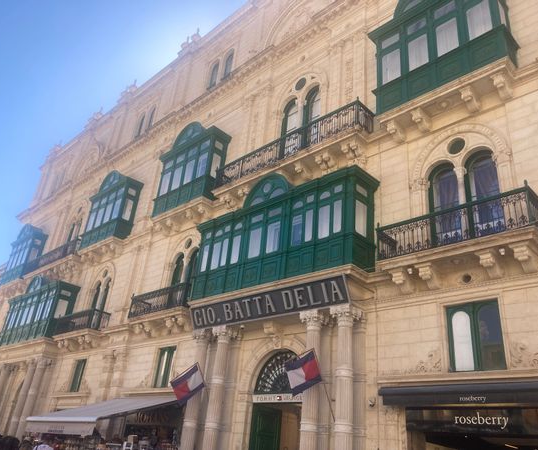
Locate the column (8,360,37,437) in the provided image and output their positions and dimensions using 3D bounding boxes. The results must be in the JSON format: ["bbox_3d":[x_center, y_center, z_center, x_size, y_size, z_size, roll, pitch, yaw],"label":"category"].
[{"bbox_3d":[-13.794,10.284,26.776,0.575,5.410,0.575,-19,-34,41],"label":"column"}]

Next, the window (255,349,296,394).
[{"bbox_3d":[0.365,4.706,15.601,2.081,1.322,0.345,-19,-36,40],"label":"window"}]

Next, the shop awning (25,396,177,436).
[{"bbox_3d":[-6.345,7.240,18.572,4.715,1.483,3.393,-19,-34,41],"label":"shop awning"}]

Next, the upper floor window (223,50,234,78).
[{"bbox_3d":[-2.158,-8.907,26.846,0.562,2.164,0.234,-19,-36,40],"label":"upper floor window"}]

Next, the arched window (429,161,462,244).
[{"bbox_3d":[5.035,-0.381,13.904,0.784,3.112,0.187,-19,-36,40],"label":"arched window"}]

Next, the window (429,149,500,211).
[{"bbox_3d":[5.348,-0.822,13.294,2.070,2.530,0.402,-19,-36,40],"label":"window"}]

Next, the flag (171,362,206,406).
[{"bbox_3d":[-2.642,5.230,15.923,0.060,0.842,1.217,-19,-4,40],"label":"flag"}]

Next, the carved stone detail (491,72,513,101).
[{"bbox_3d":[6.255,-3.716,13.061,0.356,0.448,0.633,-19,-34,41],"label":"carved stone detail"}]

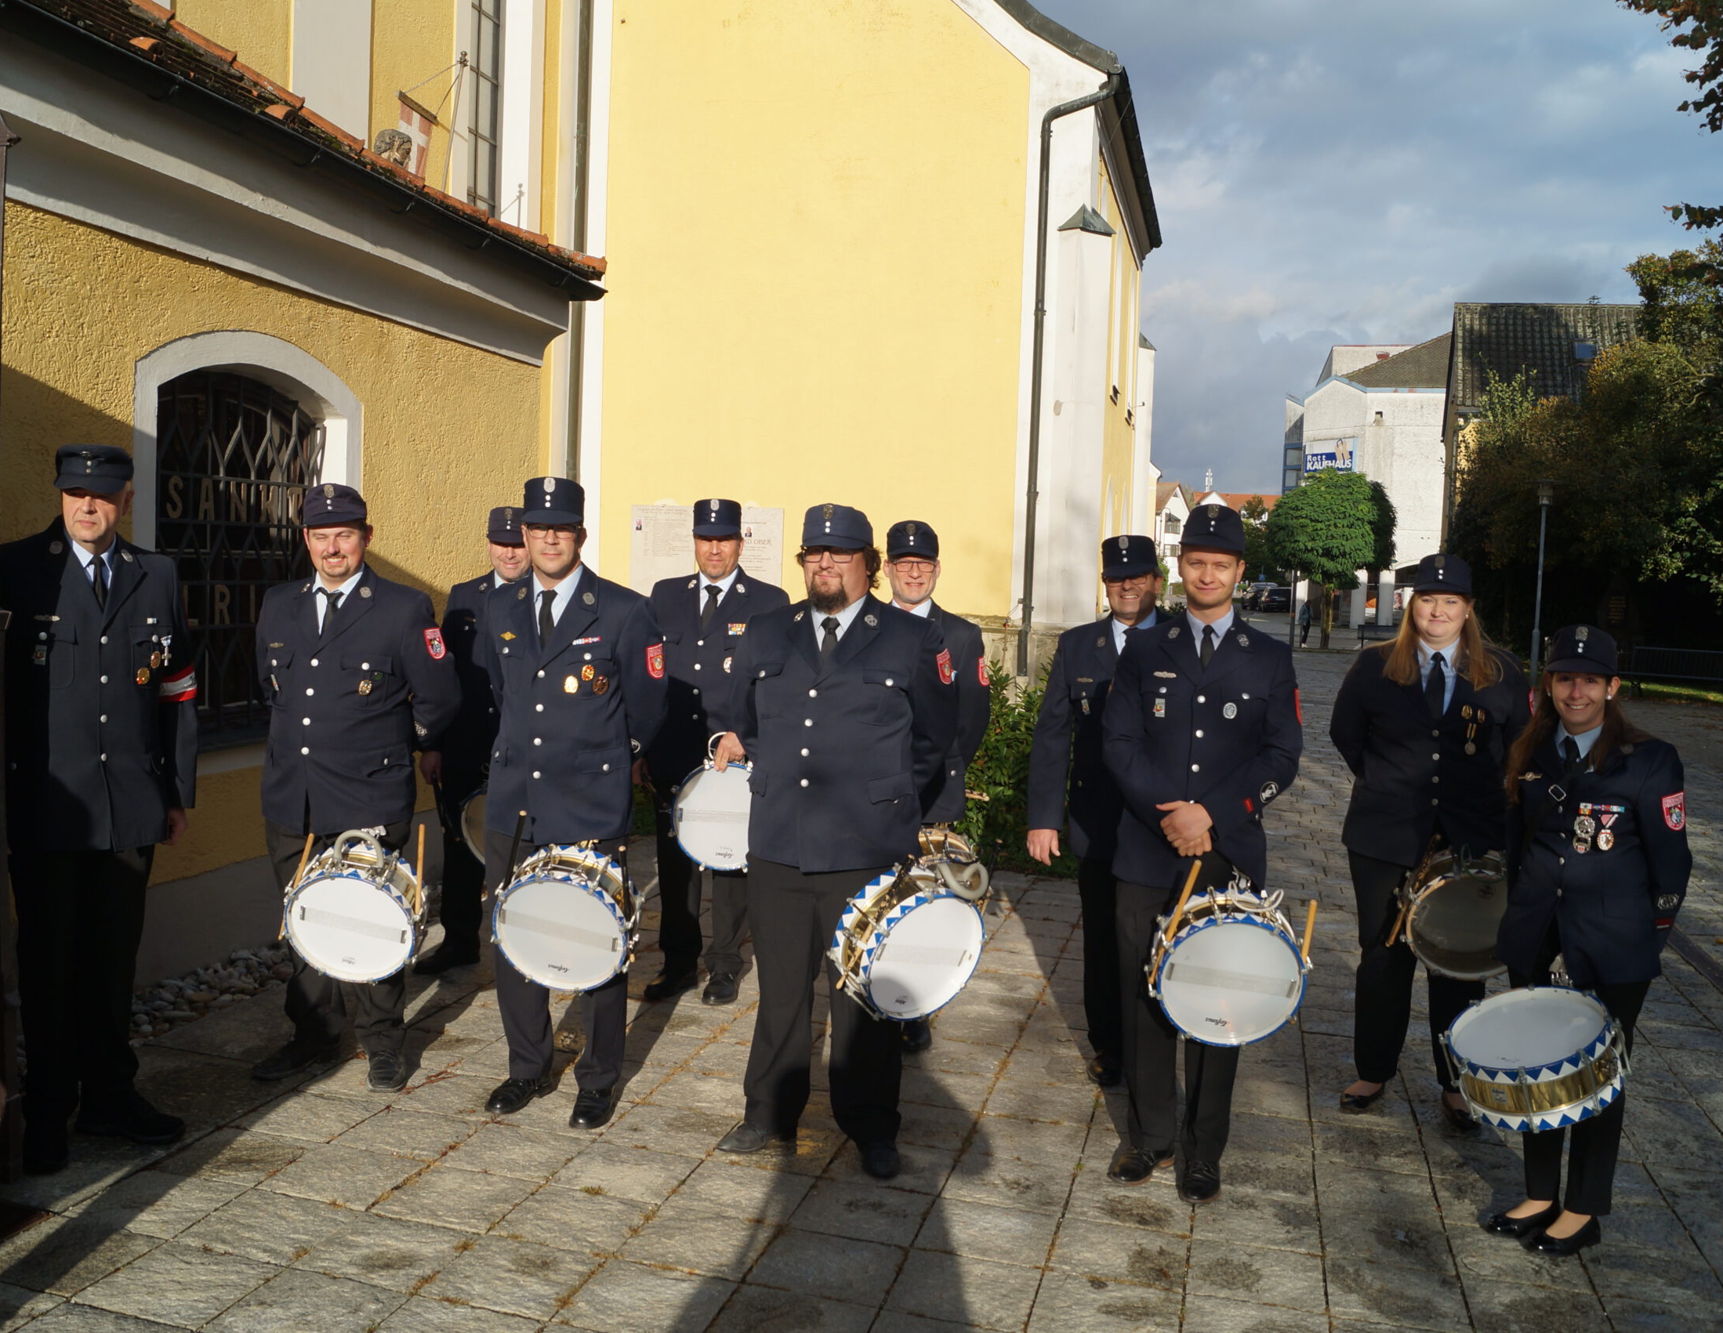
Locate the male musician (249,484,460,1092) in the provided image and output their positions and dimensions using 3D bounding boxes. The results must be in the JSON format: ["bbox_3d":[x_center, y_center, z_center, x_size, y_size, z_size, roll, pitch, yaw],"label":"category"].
[{"bbox_3d":[-1.614,0.343,4.784,0.610,1.839,0.430,3,4,18],"label":"male musician"}]

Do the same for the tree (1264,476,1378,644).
[{"bbox_3d":[15.967,-3.718,52.000,3.800,6.200,3.800,2,3,0],"label":"tree"}]

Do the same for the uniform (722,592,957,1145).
[{"bbox_3d":[-0.057,0.581,4.219,0.630,1.530,0.430,3,3,13],"label":"uniform"}]

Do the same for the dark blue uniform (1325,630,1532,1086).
[{"bbox_3d":[1.812,0.652,4.844,0.600,1.430,0.360,3,3,20],"label":"dark blue uniform"}]

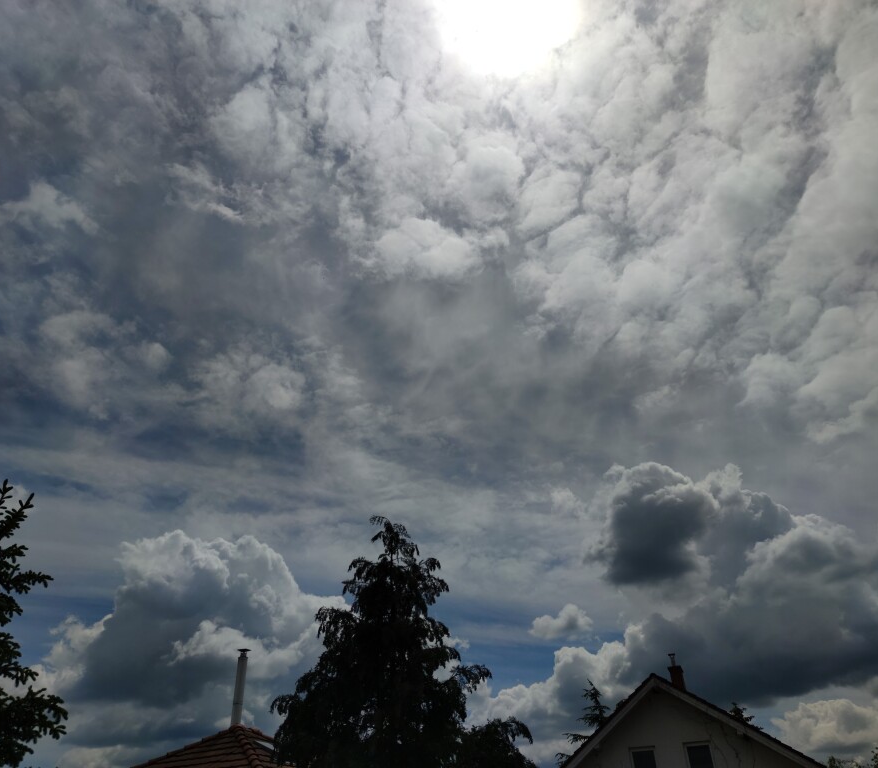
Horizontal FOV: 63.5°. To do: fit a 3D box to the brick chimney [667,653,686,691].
[{"bbox_3d":[9.269,11.381,27.825,0.560,1.579,0.560,-13,-35,15],"label":"brick chimney"}]

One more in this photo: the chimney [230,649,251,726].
[{"bbox_3d":[-4.869,7.439,17.404,0.310,1.809,0.310,-13,-35,15],"label":"chimney"}]

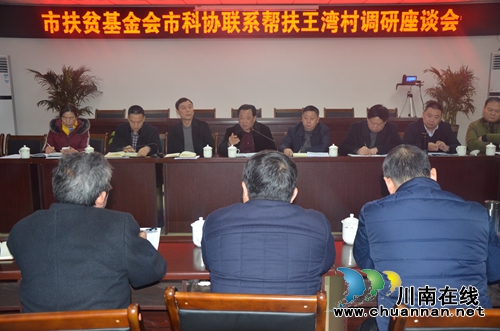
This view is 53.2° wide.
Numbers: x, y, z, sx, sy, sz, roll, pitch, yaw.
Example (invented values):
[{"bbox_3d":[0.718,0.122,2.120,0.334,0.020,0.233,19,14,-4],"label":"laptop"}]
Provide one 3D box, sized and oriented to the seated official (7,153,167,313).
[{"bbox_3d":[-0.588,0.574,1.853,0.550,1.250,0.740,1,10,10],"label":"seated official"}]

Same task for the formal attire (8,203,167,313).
[{"bbox_3d":[-0.518,0.398,1.610,0.550,0.620,0.500,1,9,8],"label":"formal attire"}]

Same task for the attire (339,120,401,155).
[{"bbox_3d":[1.242,-0.175,5.184,0.620,0.580,0.450,0,9,3],"label":"attire"}]

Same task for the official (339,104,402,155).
[{"bbox_3d":[1.240,-0.002,5.224,0.630,1.230,0.720,1,10,5],"label":"official"}]

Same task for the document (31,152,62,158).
[{"bbox_3d":[-2.016,-0.102,4.942,0.320,0.020,0.240,0,9,0],"label":"document"}]

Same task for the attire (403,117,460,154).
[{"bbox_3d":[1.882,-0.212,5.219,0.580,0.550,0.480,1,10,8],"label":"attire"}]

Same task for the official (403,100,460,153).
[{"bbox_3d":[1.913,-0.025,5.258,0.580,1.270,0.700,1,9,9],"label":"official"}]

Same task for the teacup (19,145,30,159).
[{"bbox_3d":[-2.232,-0.144,4.952,0.106,0.130,0.088,0,10,0],"label":"teacup"}]

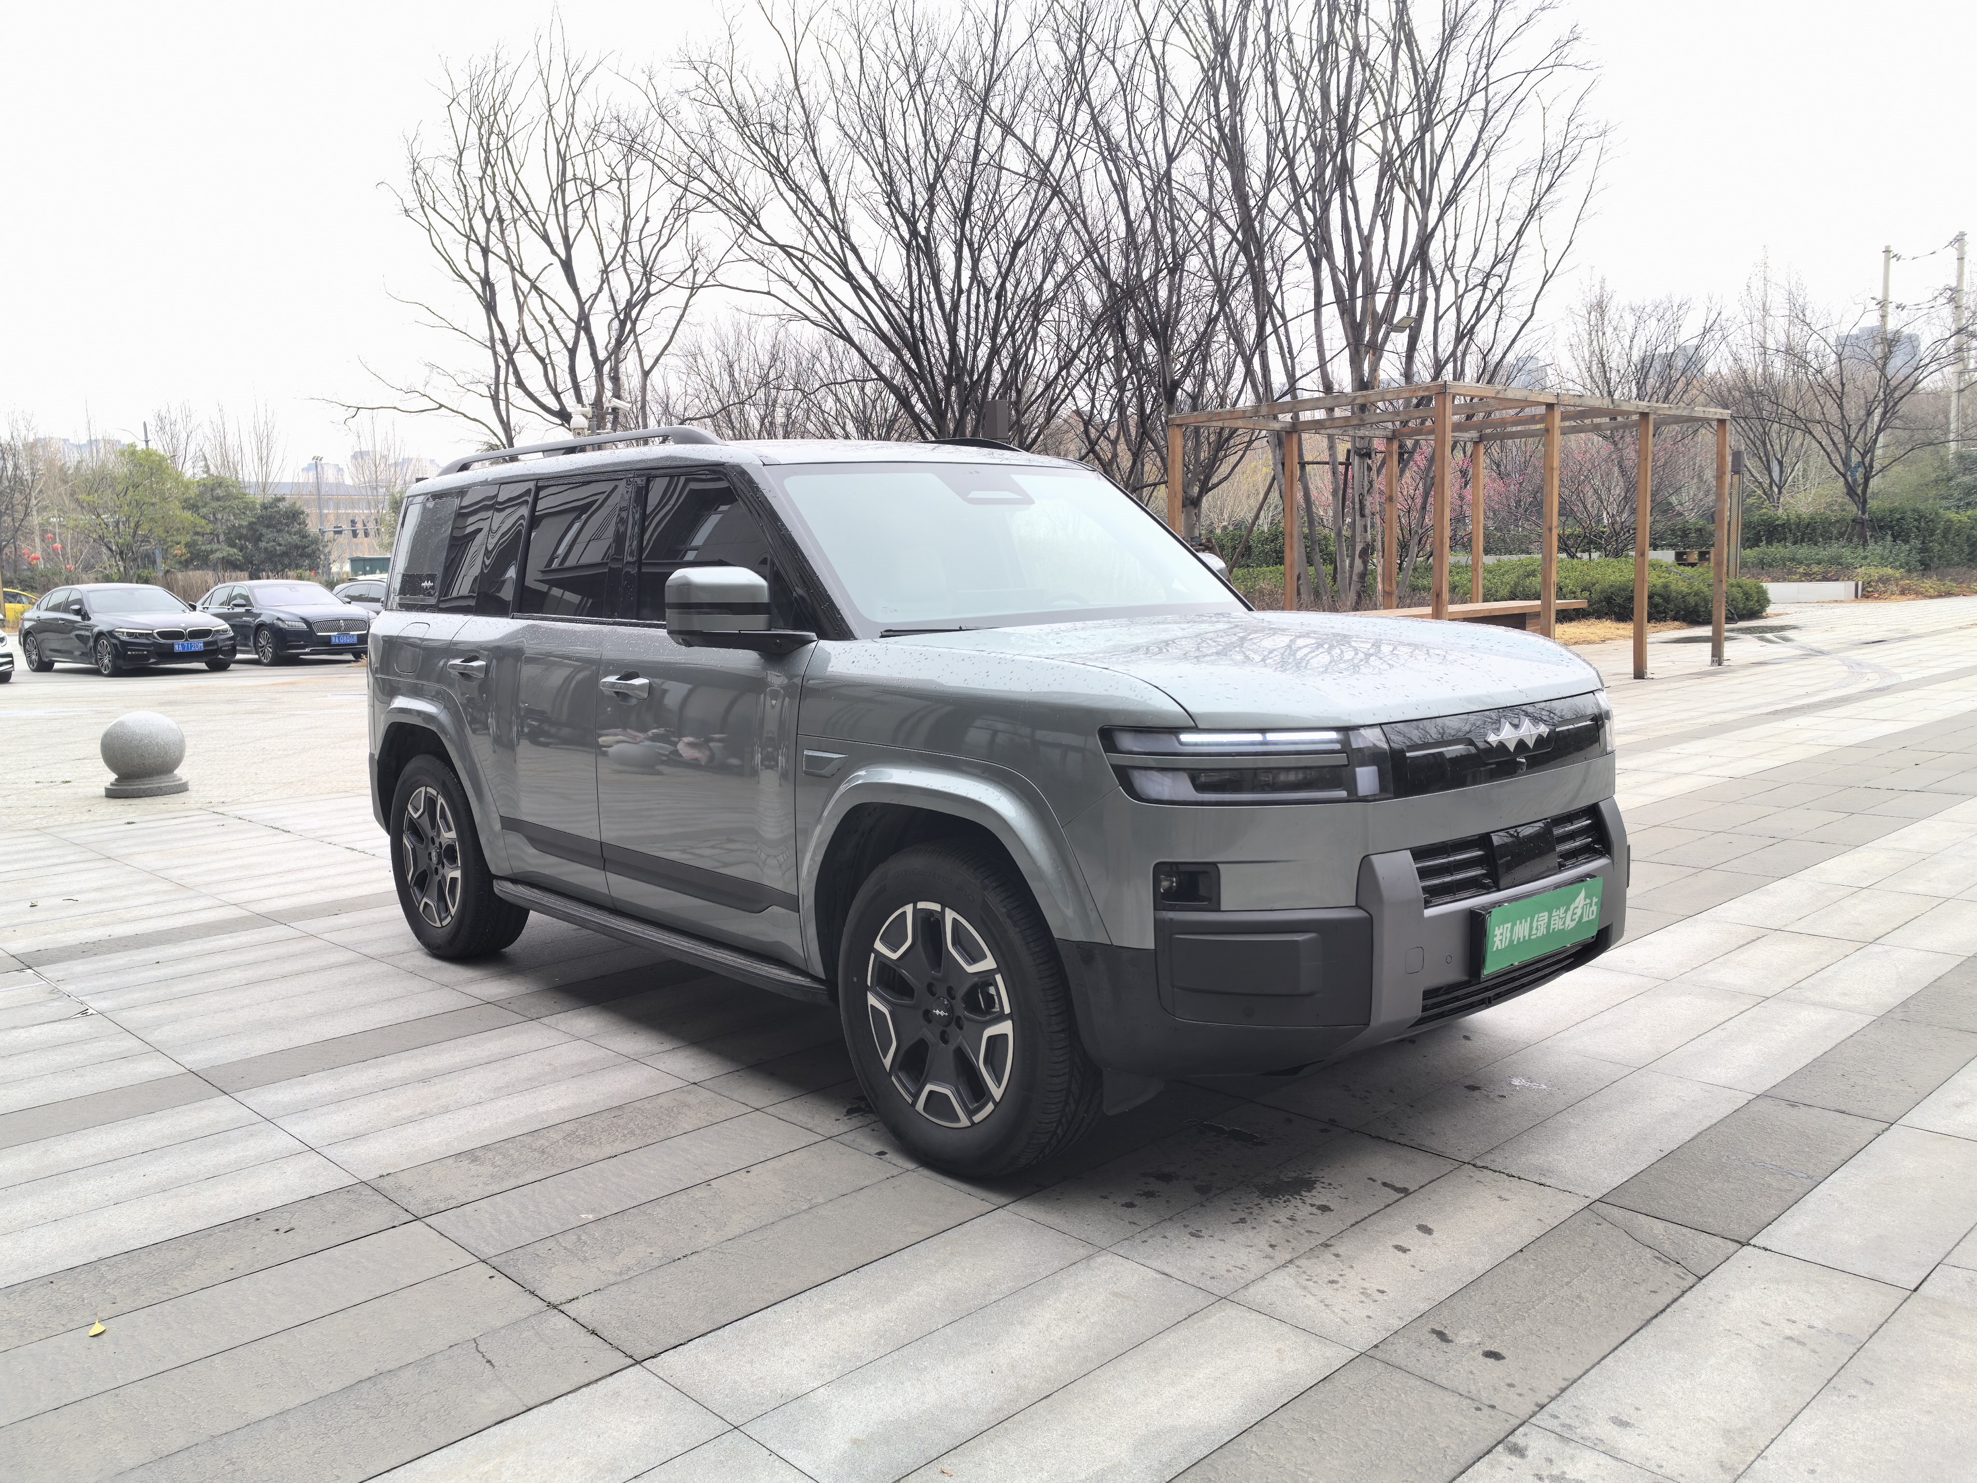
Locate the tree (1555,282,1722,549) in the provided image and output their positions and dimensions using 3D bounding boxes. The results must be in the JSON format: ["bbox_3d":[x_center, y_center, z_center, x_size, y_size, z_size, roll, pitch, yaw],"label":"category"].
[{"bbox_3d":[15.789,-7.191,37.708,4.500,7.100,4.500,1,7,23],"label":"tree"}]

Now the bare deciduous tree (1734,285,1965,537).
[{"bbox_3d":[23.507,-8.127,41.671,6.000,7.700,5.800,2,7,29],"label":"bare deciduous tree"}]

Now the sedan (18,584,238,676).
[{"bbox_3d":[-14.906,-1.953,26.464,5.090,1.490,1.920,4,8,39],"label":"sedan"}]

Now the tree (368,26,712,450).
[{"bbox_3d":[-7.046,-6.056,23.600,5.600,9.900,5.500,-3,7,-16],"label":"tree"}]

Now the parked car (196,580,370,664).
[{"bbox_3d":[-13.335,-2.253,28.795,5.110,1.490,1.960,4,8,39],"label":"parked car"}]

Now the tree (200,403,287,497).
[{"bbox_3d":[-41.097,-12.813,84.522,4.900,11.400,4.900,-4,7,-25],"label":"tree"}]

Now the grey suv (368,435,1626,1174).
[{"bbox_3d":[-0.443,-0.125,5.221,2.030,1.890,4.930,-7,9,-41],"label":"grey suv"}]

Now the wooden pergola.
[{"bbox_3d":[5.433,-2.209,17.577,6.317,2.991,3.378,-7,9,-42],"label":"wooden pergola"}]

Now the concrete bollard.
[{"bbox_3d":[-5.789,0.075,10.580,0.511,0.559,0.511,-1,6,0],"label":"concrete bollard"}]

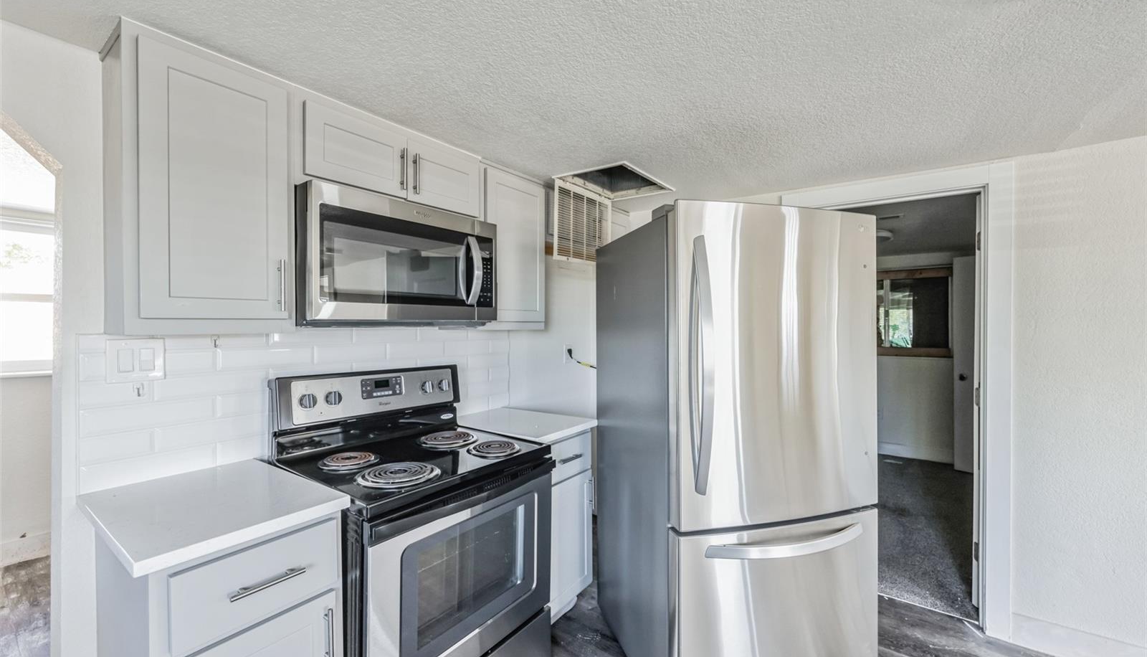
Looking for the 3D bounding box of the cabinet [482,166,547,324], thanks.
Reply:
[{"bbox_3d":[-0.405,-0.368,2.260,0.328,0.750,0.445,-1,0,35],"label":"cabinet"}]

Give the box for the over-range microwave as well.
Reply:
[{"bbox_3d":[-0.720,-0.224,1.741,0.415,0.435,0.760,-1,0,35],"label":"over-range microwave"}]

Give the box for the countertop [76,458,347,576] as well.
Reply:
[{"bbox_3d":[-0.968,0.464,1.196,0.632,0.028,0.414,-1,0,35],"label":"countertop"}]

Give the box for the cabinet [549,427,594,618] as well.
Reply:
[{"bbox_3d":[-0.280,0.902,2.156,0.630,0.857,0.403,-1,0,35],"label":"cabinet"}]

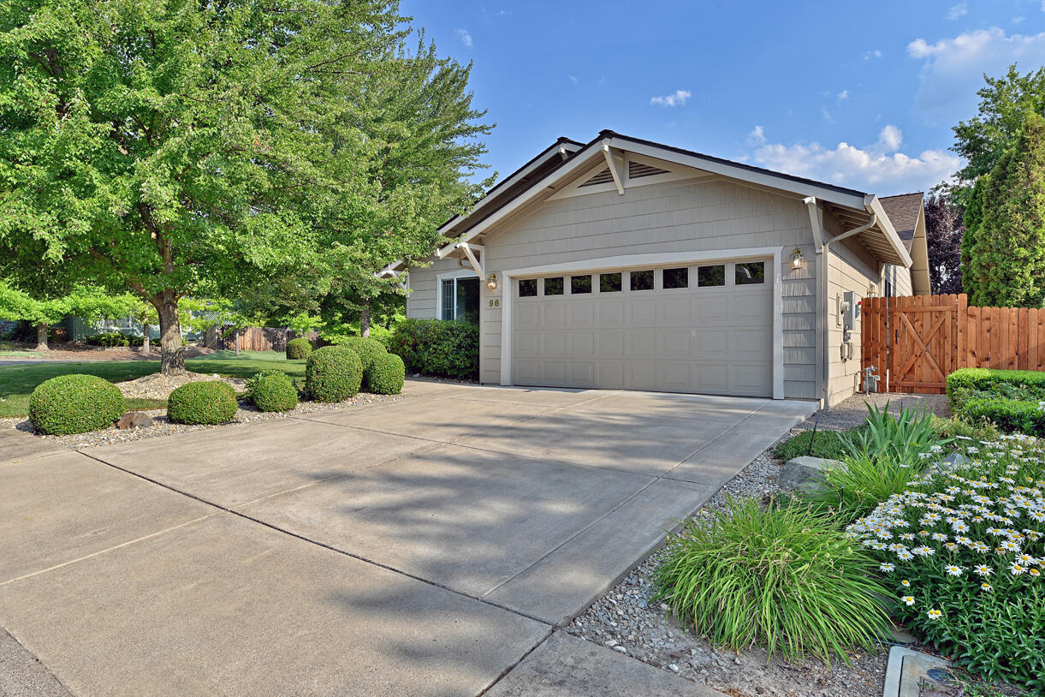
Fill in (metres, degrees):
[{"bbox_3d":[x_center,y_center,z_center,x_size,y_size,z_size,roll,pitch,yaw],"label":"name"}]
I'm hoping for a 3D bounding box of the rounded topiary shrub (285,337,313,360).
[{"bbox_3d":[-7.870,0.130,22.500,0.960,0.790,0.960,0,0,0],"label":"rounded topiary shrub"}]

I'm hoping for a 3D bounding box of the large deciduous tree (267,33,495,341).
[{"bbox_3d":[-3.950,-3.850,17.600,6.300,9.100,6.000,0,0,0],"label":"large deciduous tree"}]

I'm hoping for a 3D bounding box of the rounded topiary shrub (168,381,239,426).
[{"bbox_3d":[-4.180,0.710,8.370,0.860,0.570,0.860,0,0,0],"label":"rounded topiary shrub"}]

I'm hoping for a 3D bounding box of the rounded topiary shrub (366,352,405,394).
[{"bbox_3d":[-2.330,0.430,10.980,0.640,0.730,0.640,0,0,0],"label":"rounded topiary shrub"}]

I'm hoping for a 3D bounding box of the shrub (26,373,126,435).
[{"bbox_3d":[-5.320,0.670,7.660,0.980,0.720,0.980,0,0,0],"label":"shrub"}]

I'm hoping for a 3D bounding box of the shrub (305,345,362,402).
[{"bbox_3d":[-3.010,0.400,10.220,0.880,0.910,0.880,0,0,0],"label":"shrub"}]

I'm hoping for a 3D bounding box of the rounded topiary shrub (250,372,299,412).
[{"bbox_3d":[-3.600,0.630,9.290,0.650,0.590,0.650,0,0,0],"label":"rounded topiary shrub"}]

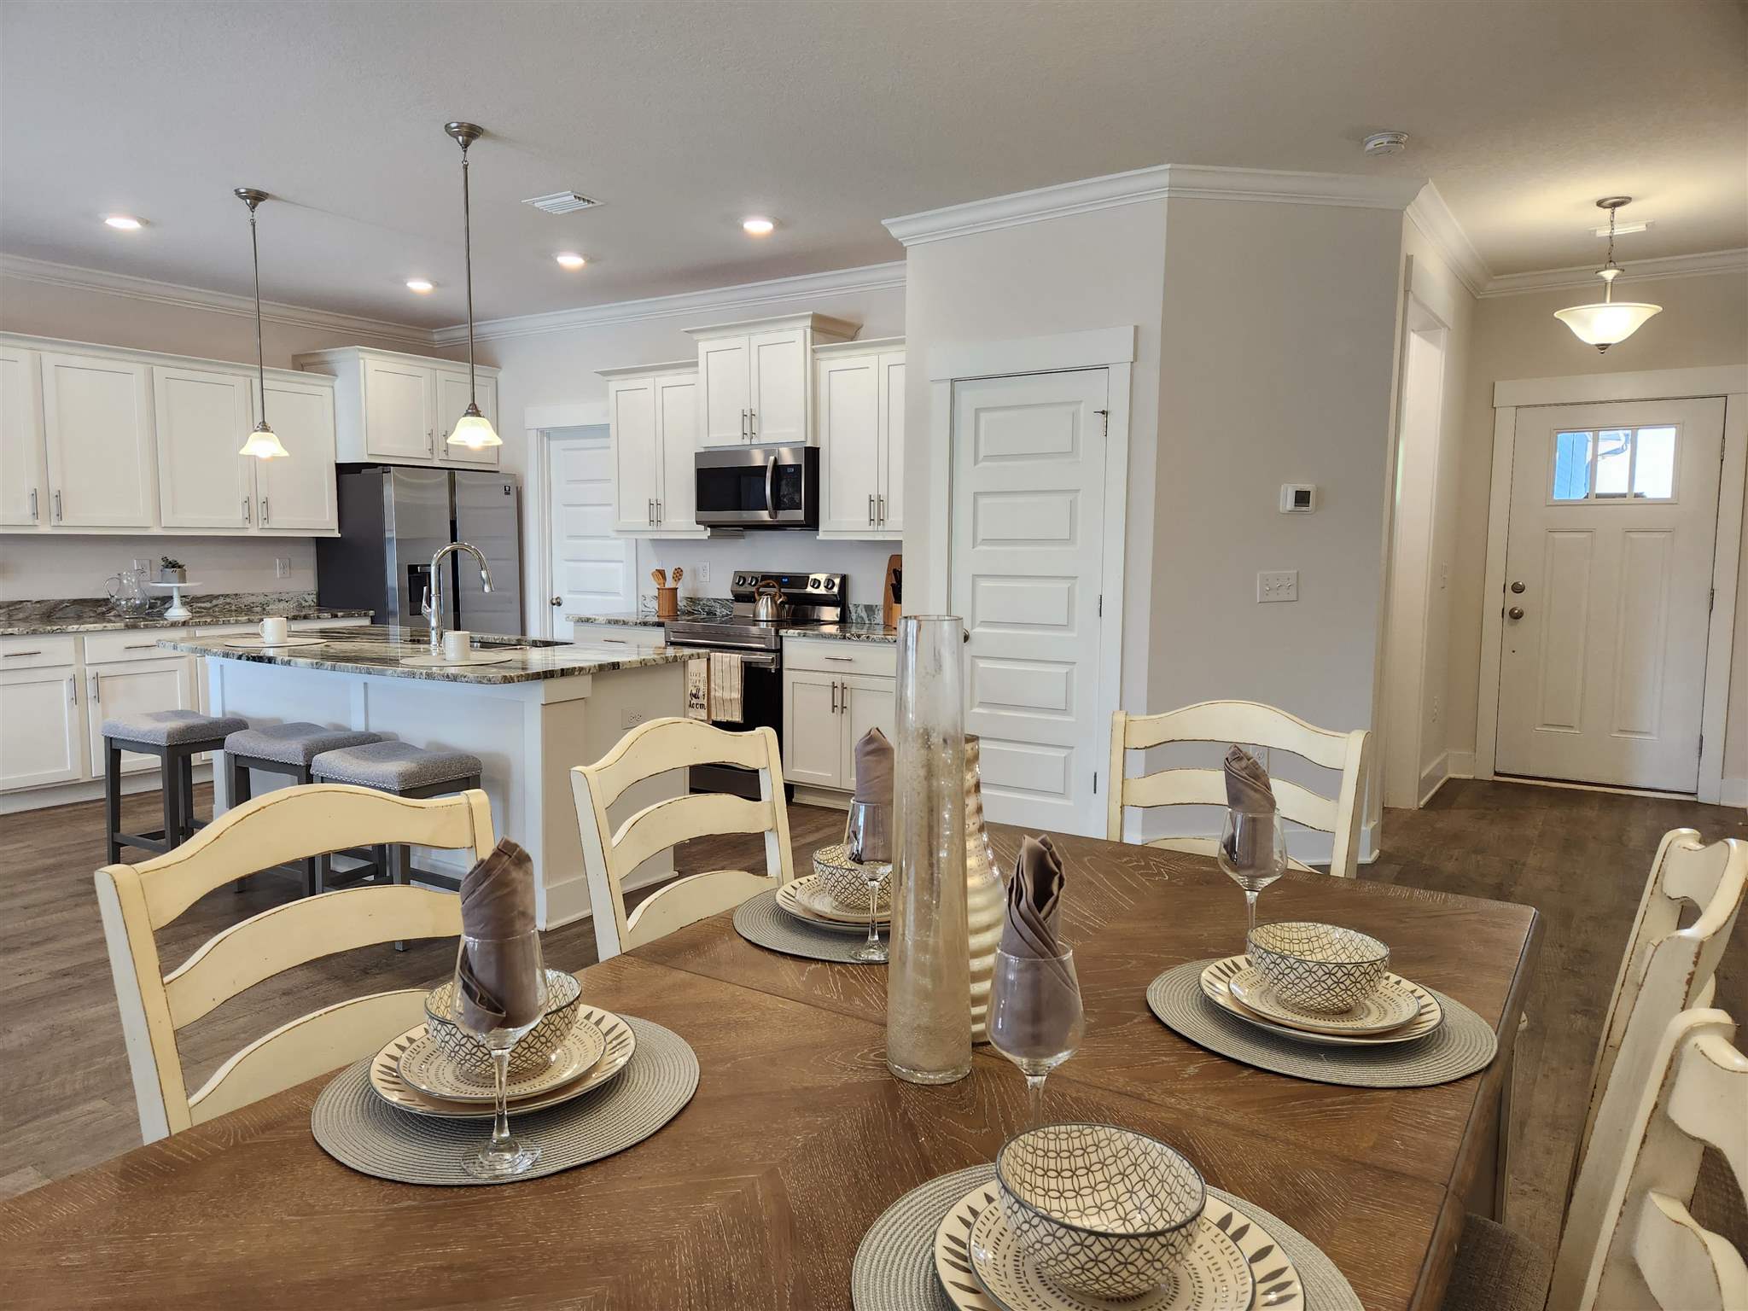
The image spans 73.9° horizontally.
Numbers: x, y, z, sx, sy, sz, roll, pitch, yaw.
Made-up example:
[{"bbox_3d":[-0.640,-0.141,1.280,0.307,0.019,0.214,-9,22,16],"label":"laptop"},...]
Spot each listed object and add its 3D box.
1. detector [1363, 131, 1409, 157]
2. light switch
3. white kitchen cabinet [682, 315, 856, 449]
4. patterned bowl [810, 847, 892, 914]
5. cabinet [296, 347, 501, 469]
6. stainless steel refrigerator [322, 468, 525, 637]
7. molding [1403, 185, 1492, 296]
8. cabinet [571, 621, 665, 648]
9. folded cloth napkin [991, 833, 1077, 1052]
[{"bbox_3d":[1.809,-1.806,4.111,0.146,0.050,0.146,4,7,34],"label":"detector"},{"bbox_3d":[1.629,-0.274,4.671,0.162,0.114,0.014,-1,6,-11],"label":"light switch"},{"bbox_3d":[-0.543,-1.420,6.189,0.870,0.635,0.440,4,7,34],"label":"white kitchen cabinet"},{"bbox_3d":[-0.016,0.331,1.720,0.152,0.069,0.152,0,6,0],"label":"patterned bowl"},{"bbox_3d":[-3.022,-1.546,7.477,0.650,0.685,1.010,4,7,33],"label":"cabinet"},{"bbox_3d":[-2.935,-0.309,7.568,0.790,1.760,0.910,4,7,34],"label":"stainless steel refrigerator"},{"bbox_3d":[2.772,-1.939,5.538,0.085,0.097,2.110,4,7,33],"label":"molding"},{"bbox_3d":[-1.255,0.223,6.744,0.732,0.870,0.610,4,7,33],"label":"cabinet"},{"bbox_3d":[0.137,0.247,0.984,0.068,0.188,0.062,1,6,8],"label":"folded cloth napkin"}]

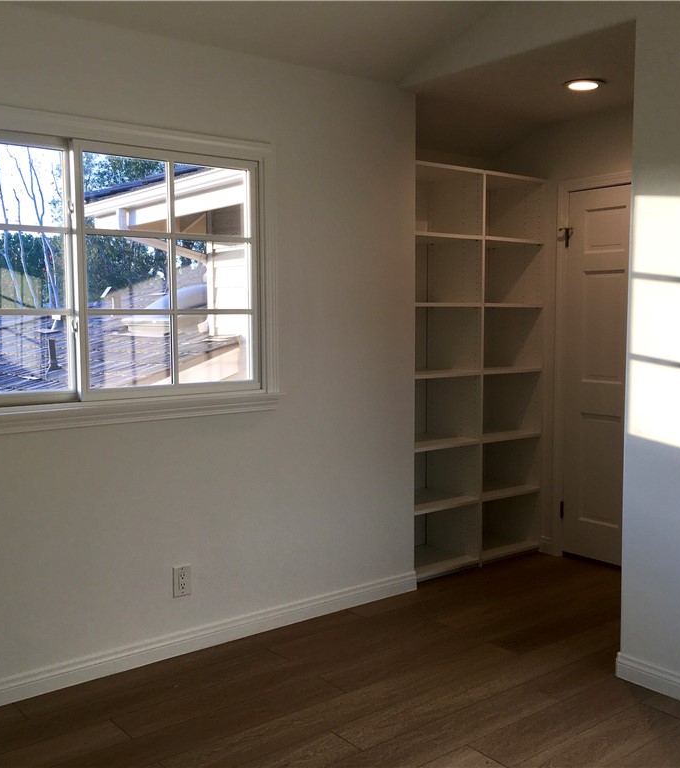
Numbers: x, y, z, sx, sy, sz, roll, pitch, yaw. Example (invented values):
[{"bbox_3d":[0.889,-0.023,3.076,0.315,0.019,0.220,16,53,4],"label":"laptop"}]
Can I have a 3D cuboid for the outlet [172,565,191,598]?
[{"bbox_3d":[-0.636,0.797,3.464,0.079,0.124,0.010,-4,6,-38],"label":"outlet"}]

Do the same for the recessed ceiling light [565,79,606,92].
[{"bbox_3d":[1.124,-1.373,3.945,0.187,0.025,0.187,0,5,0],"label":"recessed ceiling light"}]

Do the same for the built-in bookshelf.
[{"bbox_3d":[0.632,-0.070,4.730,1.029,2.119,0.417,-4,6,-38],"label":"built-in bookshelf"}]

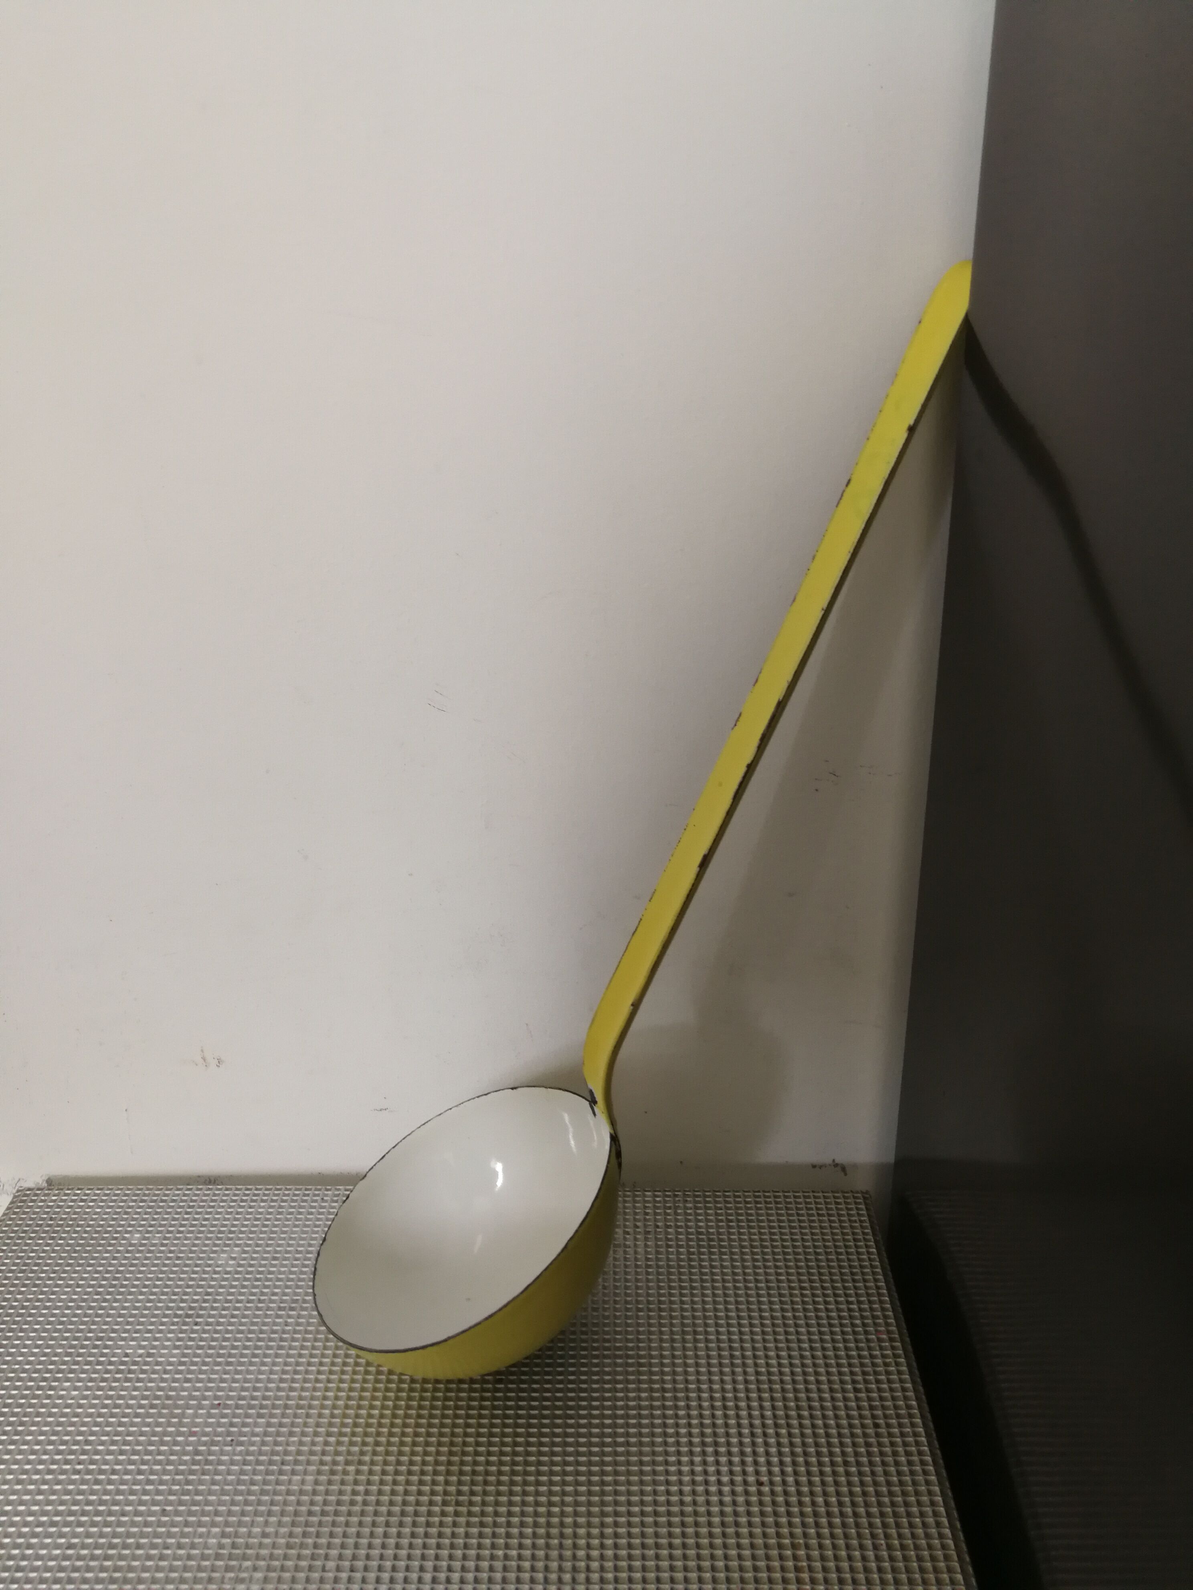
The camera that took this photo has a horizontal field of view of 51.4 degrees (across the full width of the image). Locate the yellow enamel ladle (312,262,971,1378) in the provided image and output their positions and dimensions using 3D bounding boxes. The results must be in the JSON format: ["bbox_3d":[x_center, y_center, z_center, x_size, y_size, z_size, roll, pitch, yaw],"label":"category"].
[{"bbox_3d":[0.019,0.012,0.357,0.078,0.352,0.100,21,10,-21],"label":"yellow enamel ladle"}]

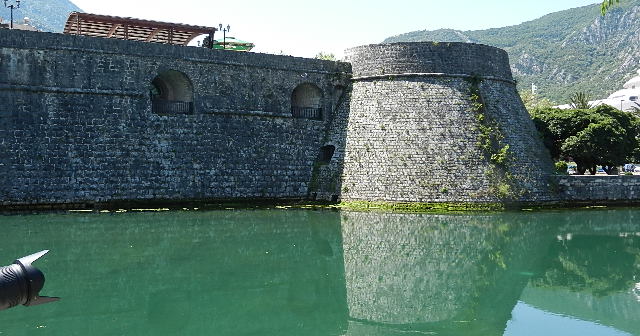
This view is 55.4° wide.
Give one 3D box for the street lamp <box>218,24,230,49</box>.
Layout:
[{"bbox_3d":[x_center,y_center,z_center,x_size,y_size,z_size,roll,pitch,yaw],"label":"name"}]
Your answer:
[{"bbox_3d":[-7.907,-9.872,50.688,1.000,3.900,0.400,0,1,-26],"label":"street lamp"}]

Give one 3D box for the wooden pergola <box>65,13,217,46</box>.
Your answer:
[{"bbox_3d":[-14.276,-9.877,48.709,10.800,3.100,5.000,0,1,-26],"label":"wooden pergola"}]

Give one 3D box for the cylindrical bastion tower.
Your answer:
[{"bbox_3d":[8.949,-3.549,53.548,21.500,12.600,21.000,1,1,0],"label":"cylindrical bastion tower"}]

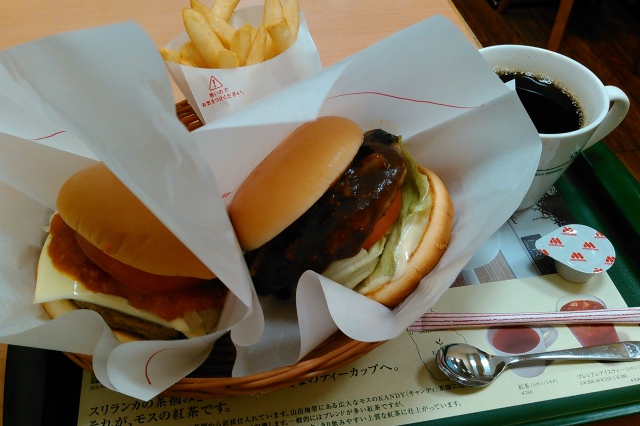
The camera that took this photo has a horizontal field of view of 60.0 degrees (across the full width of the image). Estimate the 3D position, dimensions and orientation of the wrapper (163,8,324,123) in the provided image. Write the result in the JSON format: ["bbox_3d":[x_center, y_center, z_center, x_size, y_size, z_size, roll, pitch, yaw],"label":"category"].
[{"bbox_3d":[-0.046,-0.079,0.363,0.097,0.080,0.050,-23,54,-20],"label":"wrapper"}]

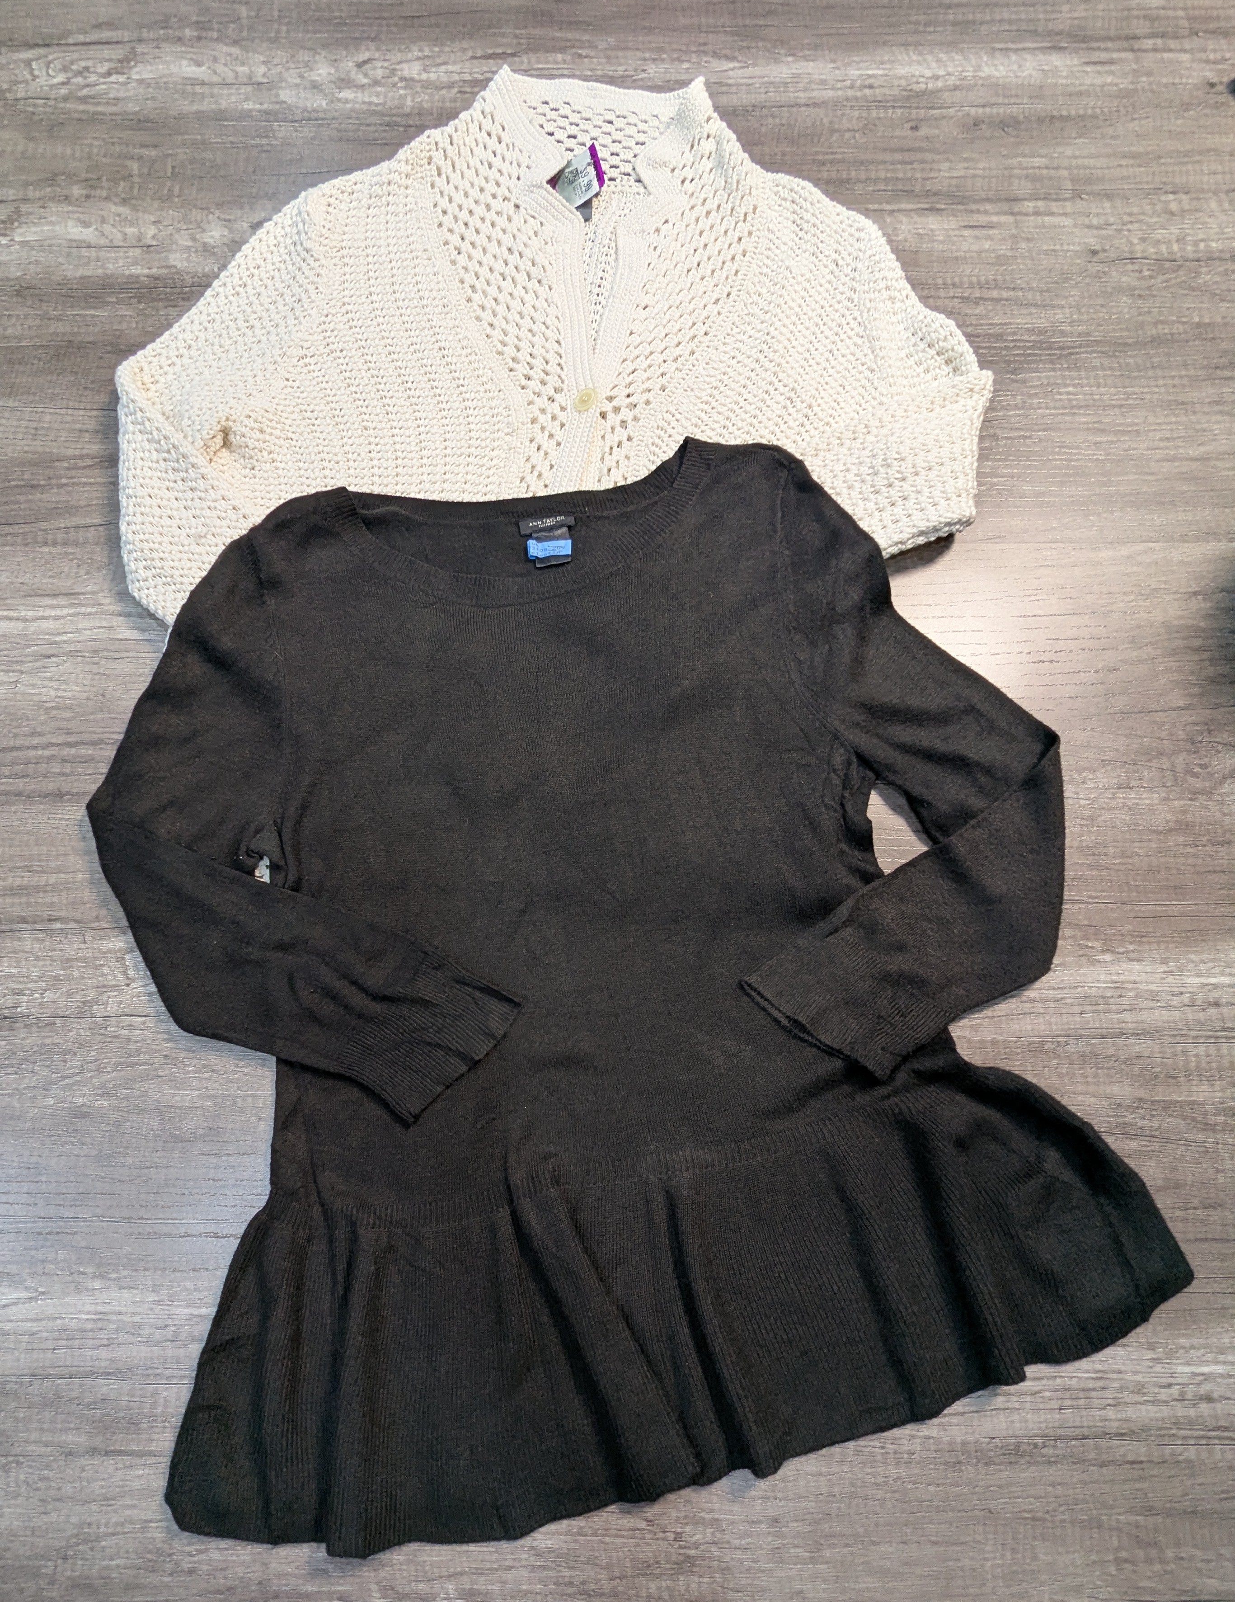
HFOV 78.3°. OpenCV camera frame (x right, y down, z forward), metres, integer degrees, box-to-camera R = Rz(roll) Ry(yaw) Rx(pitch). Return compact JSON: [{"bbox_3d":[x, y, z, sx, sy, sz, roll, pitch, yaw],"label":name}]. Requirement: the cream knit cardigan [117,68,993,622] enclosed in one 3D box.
[{"bbox_3d":[-0.056,-0.282,0.587,0.690,0.055,0.731,2,79,0],"label":"cream knit cardigan"}]

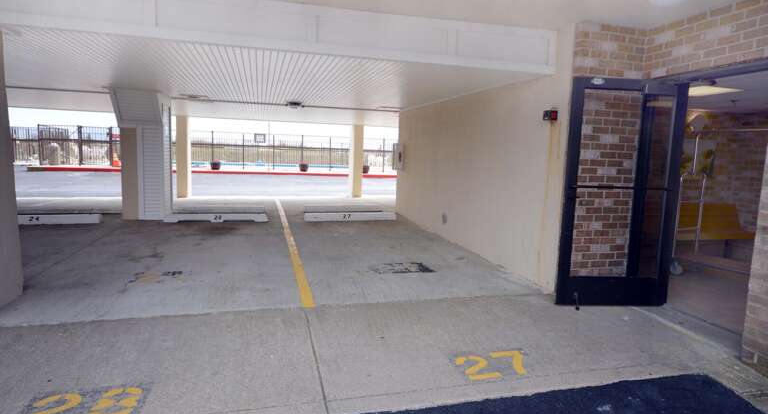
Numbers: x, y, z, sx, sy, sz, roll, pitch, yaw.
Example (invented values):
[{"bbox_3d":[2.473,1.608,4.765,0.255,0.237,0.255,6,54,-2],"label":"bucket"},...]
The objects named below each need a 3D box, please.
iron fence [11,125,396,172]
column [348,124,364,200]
[{"bbox_3d":[-7.994,-2.828,22.515,18.060,1.836,0.120,0,7,-16],"label":"iron fence"},{"bbox_3d":[-0.804,-1.351,13.094,0.280,2.123,0.500,0,7,-16],"label":"column"}]

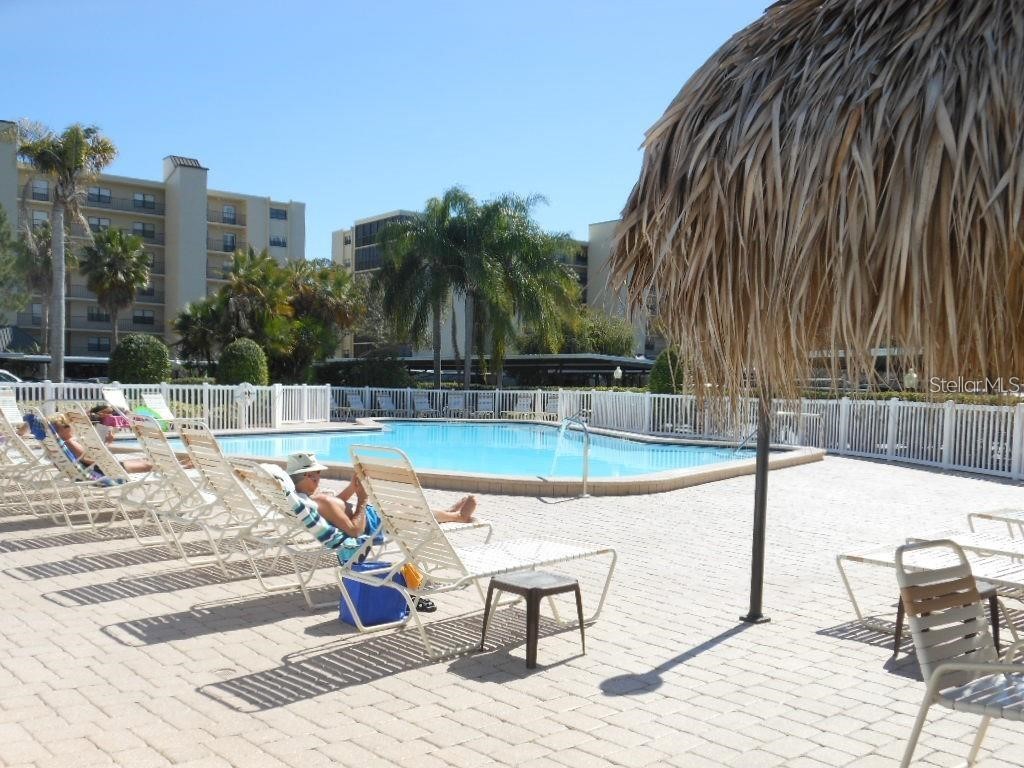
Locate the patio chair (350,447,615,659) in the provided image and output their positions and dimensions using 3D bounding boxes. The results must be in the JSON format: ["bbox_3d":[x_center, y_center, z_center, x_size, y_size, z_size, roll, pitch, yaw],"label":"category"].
[{"bbox_3d":[-0.187,0.953,6.154,1.800,1.160,0.690,1,1,-42],"label":"patio chair"}]

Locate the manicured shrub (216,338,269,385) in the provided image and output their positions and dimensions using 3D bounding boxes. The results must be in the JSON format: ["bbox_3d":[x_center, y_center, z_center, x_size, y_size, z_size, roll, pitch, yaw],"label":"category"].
[{"bbox_3d":[-8.558,-0.109,31.000,1.650,2.670,1.650,1,0,0],"label":"manicured shrub"}]

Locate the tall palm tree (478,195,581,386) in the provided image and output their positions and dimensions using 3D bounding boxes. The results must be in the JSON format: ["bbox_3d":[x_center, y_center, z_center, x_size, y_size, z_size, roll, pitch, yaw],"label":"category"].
[{"bbox_3d":[0.329,-3.360,41.032,4.800,9.200,4.800,1,0,0],"label":"tall palm tree"}]

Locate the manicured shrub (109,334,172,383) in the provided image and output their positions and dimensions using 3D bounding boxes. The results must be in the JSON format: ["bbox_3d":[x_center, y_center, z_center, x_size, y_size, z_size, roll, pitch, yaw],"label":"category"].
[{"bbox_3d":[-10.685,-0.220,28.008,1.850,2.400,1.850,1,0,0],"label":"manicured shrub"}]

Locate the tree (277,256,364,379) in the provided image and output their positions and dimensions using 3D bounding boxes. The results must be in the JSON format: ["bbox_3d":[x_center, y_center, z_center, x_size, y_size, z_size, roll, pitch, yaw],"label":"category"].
[{"bbox_3d":[-6.934,-1.700,35.020,3.100,5.600,3.100,1,0,0],"label":"tree"}]

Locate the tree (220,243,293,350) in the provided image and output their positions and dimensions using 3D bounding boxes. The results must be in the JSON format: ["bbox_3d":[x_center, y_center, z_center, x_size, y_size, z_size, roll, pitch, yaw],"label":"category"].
[{"bbox_3d":[-11.036,-2.393,42.000,3.300,7.050,3.300,1,0,0],"label":"tree"}]

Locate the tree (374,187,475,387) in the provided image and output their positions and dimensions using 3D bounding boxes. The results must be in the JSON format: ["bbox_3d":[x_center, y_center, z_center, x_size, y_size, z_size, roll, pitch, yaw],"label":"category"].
[{"bbox_3d":[-3.298,-3.344,39.500,4.500,9.290,4.500,1,0,0],"label":"tree"}]

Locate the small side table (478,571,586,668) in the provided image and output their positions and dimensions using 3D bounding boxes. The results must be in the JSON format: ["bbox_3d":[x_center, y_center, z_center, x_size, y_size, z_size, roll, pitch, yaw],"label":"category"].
[{"bbox_3d":[0.125,1.329,5.593,0.430,0.430,0.430,1,1,-41],"label":"small side table"}]

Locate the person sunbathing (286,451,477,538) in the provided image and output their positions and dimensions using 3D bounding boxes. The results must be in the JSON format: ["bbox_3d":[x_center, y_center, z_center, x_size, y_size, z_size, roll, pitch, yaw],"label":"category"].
[{"bbox_3d":[-0.920,0.800,7.200,1.620,0.620,0.560,1,0,-44],"label":"person sunbathing"}]

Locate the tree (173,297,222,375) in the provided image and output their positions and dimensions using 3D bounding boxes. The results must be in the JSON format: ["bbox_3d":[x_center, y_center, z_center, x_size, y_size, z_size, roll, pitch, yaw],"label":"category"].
[{"bbox_3d":[-12.887,-1.243,40.000,2.200,4.680,2.200,1,0,0],"label":"tree"}]

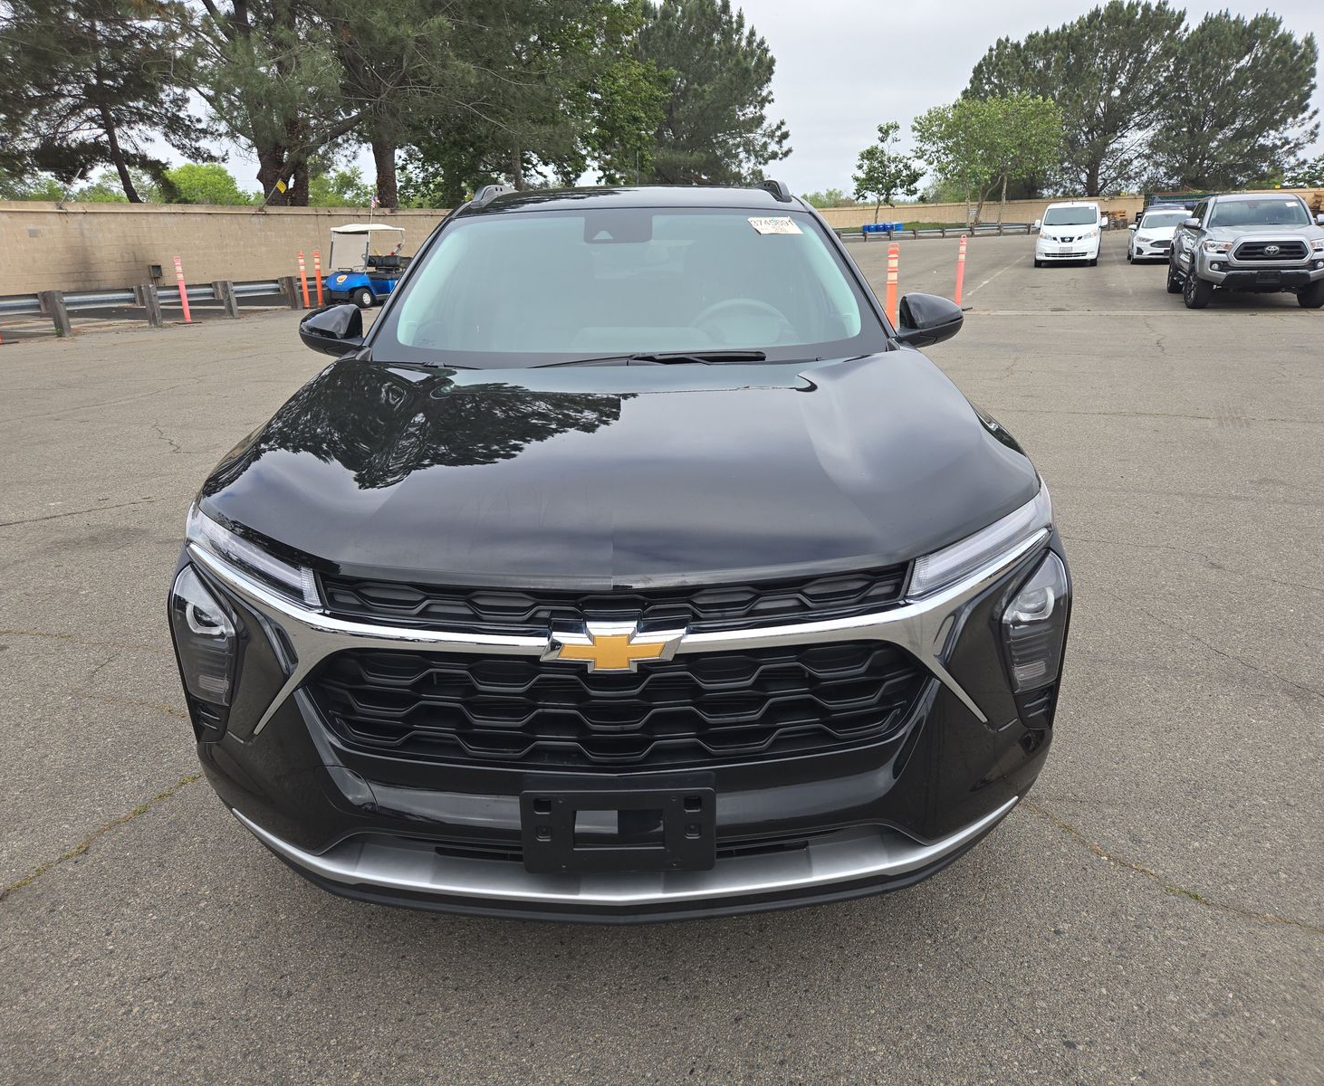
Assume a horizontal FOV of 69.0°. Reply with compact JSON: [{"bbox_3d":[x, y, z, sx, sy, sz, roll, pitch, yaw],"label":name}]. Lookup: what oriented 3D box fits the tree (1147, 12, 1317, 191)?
[{"bbox_3d":[40.197,-30.100,67.900,12.000,13.200,11.000,9,21,27],"label":"tree"}]

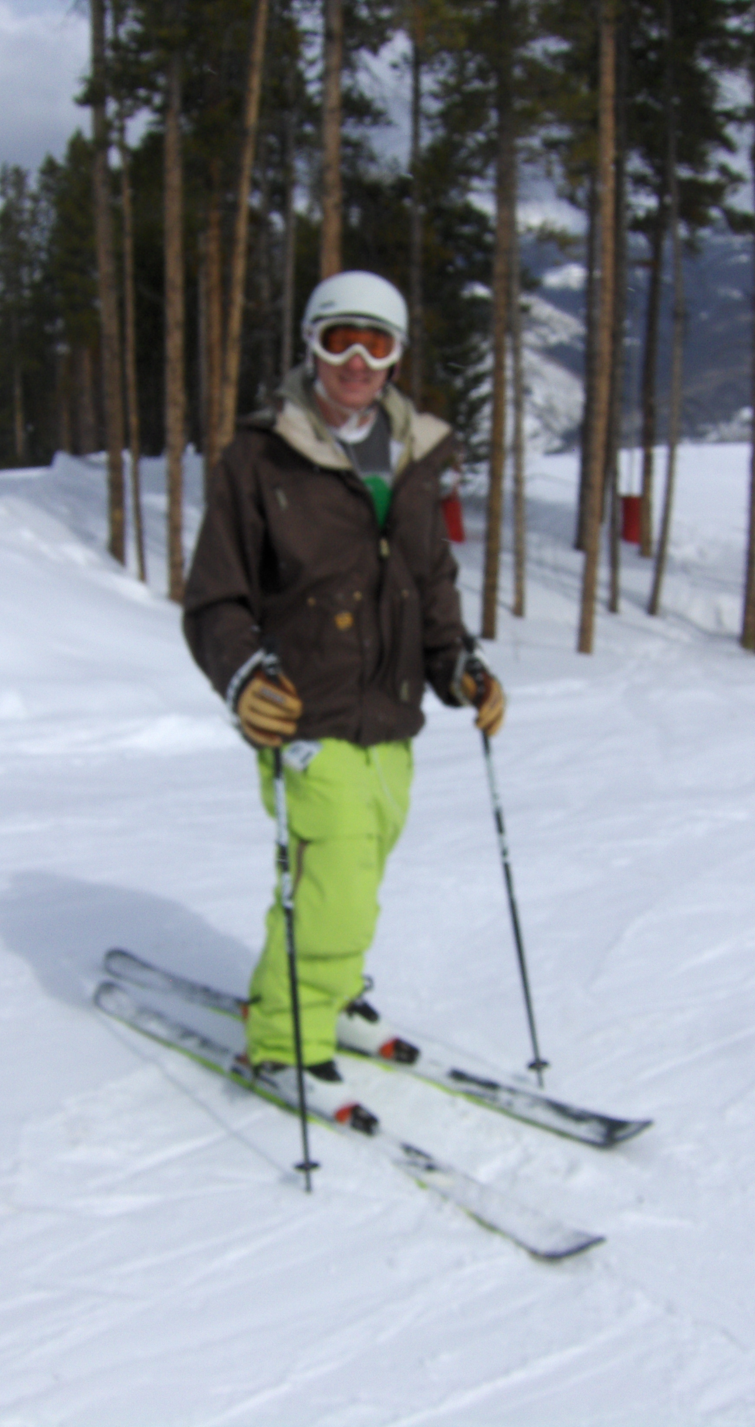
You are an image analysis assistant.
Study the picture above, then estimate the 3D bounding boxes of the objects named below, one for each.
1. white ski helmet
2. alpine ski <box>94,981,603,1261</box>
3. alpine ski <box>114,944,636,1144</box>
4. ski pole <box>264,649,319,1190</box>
[{"bbox_3d":[-0.046,-0.831,2.987,0.218,0.180,0.265,1,16,-9],"label":"white ski helmet"},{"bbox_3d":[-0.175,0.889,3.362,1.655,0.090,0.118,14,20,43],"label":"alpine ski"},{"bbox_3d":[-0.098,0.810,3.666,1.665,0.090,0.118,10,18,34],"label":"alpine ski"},{"bbox_3d":[-0.179,0.443,2.976,0.060,1.159,0.068,-10,11,-34],"label":"ski pole"}]

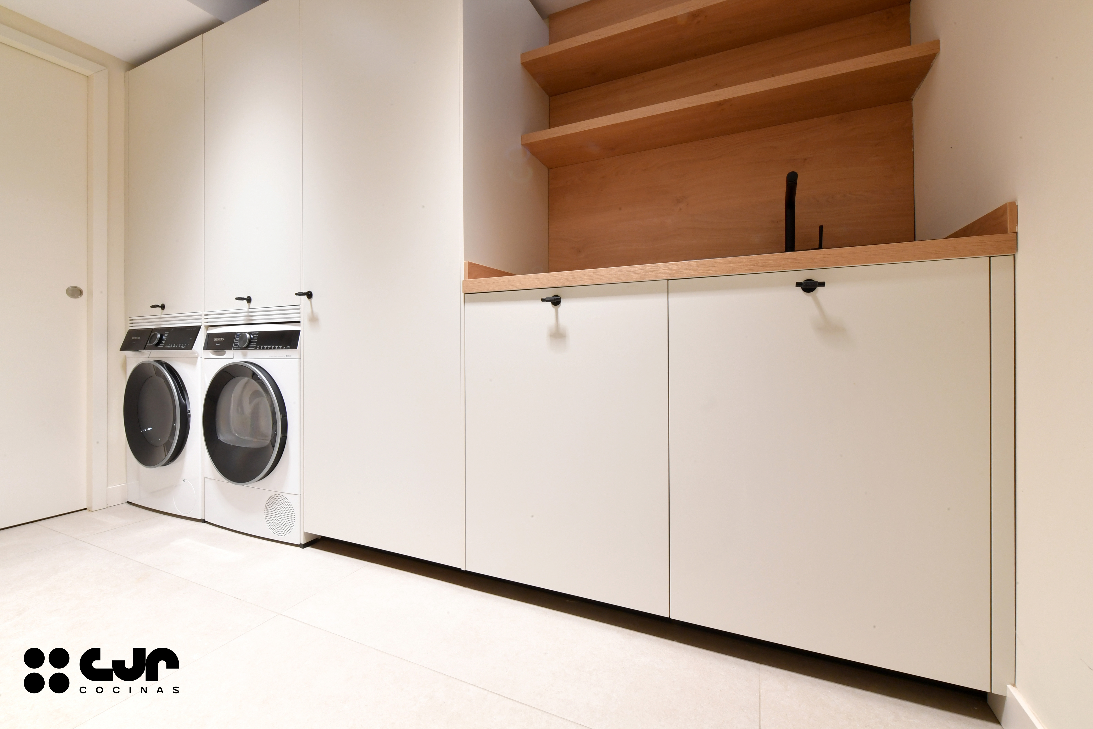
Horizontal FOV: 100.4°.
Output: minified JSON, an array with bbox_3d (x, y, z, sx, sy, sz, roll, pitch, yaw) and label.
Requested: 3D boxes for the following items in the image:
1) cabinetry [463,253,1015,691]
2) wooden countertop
[{"bbox_3d":[0.451,0.210,1.415,1.264,0.850,0.615,0,1,25],"label":"cabinetry"},{"bbox_3d":[0.451,-0.237,1.420,1.272,0.040,0.625,0,1,25],"label":"wooden countertop"}]

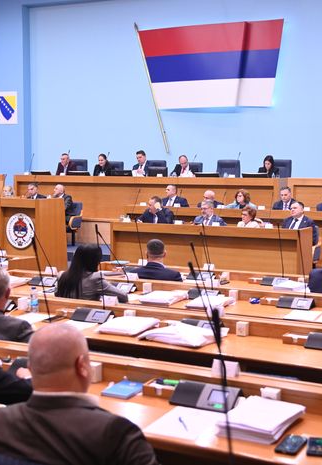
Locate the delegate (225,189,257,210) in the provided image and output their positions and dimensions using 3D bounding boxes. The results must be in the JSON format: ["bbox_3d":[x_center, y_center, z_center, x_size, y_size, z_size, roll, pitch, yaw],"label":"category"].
[{"bbox_3d":[1.359,-0.150,14.657,0.500,1.199,0.720,3,6,31],"label":"delegate"}]

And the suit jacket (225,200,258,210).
[{"bbox_3d":[1.347,-0.254,14.299,0.500,0.580,0.340,3,6,31],"label":"suit jacket"}]

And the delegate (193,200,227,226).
[{"bbox_3d":[0.711,0.130,13.099,0.530,1.226,0.720,3,6,31],"label":"delegate"}]

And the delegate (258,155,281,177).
[{"bbox_3d":[1.950,-0.778,15.646,0.460,1.280,0.720,2,5,24],"label":"delegate"}]

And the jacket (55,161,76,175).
[{"bbox_3d":[-2.034,-1.206,18.330,0.490,0.610,0.350,3,6,31],"label":"jacket"}]

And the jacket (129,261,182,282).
[{"bbox_3d":[-0.040,0.571,7.664,0.500,0.630,0.360,1,5,14],"label":"jacket"}]

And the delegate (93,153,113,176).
[{"bbox_3d":[-1.223,-0.985,17.771,0.470,1.299,0.720,3,6,31],"label":"delegate"}]

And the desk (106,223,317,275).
[{"bbox_3d":[0.668,0.337,12.142,3.000,0.880,0.460,3,6,30],"label":"desk"}]

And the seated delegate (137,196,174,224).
[{"bbox_3d":[-0.102,0.067,13.591,0.550,1.269,0.720,3,6,31],"label":"seated delegate"}]

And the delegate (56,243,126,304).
[{"bbox_3d":[-0.486,0.693,6.444,0.460,1.220,0.720,4,6,35],"label":"delegate"}]

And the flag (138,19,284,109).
[{"bbox_3d":[0.995,-3.557,18.404,3.541,1.789,0.150,3,6,31],"label":"flag"}]

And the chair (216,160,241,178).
[{"bbox_3d":[1.294,-0.791,16.378,0.600,1.190,0.650,2,5,25],"label":"chair"}]

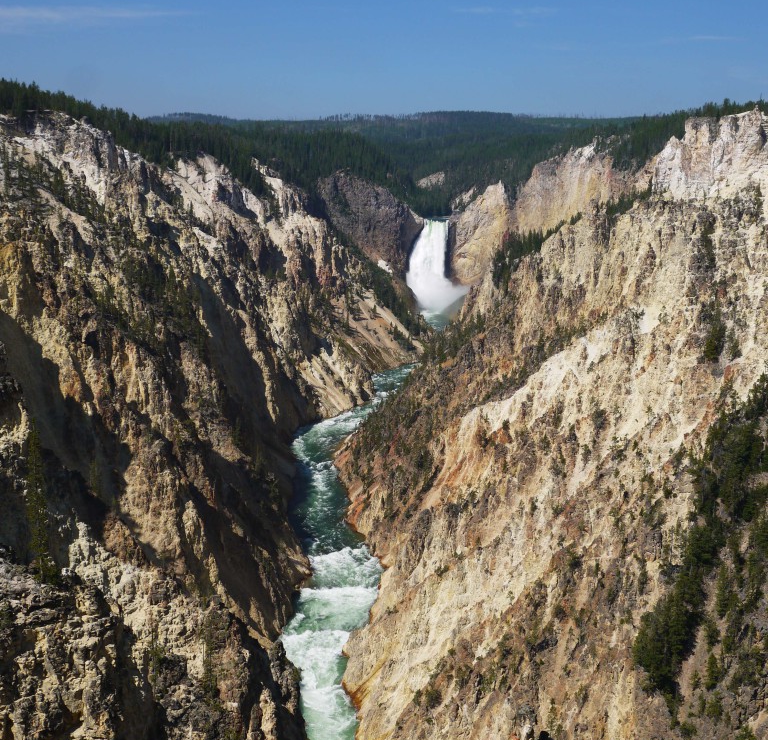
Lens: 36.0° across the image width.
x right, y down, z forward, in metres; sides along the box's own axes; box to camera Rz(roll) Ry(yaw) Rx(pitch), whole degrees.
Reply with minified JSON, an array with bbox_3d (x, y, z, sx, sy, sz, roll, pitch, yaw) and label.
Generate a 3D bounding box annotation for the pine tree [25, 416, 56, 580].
[{"bbox_3d":[-31.120,11.840,106.390,2.300,15.090,2.300,0,12,0],"label":"pine tree"}]

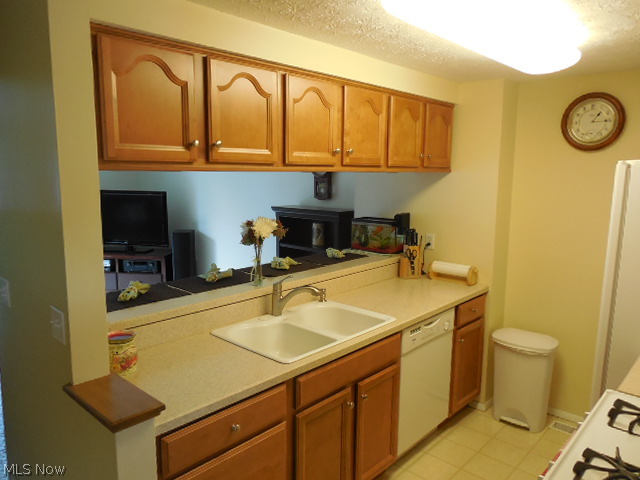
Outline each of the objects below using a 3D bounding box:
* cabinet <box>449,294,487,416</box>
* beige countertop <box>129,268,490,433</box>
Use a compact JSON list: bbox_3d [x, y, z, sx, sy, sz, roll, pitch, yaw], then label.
[{"bbox_3d":[0.783,0.773,3.347,0.613,0.819,0.467,8,11,43],"label":"cabinet"},{"bbox_3d":[0.097,0.382,2.531,0.650,0.142,2.455,8,11,43],"label":"beige countertop"}]

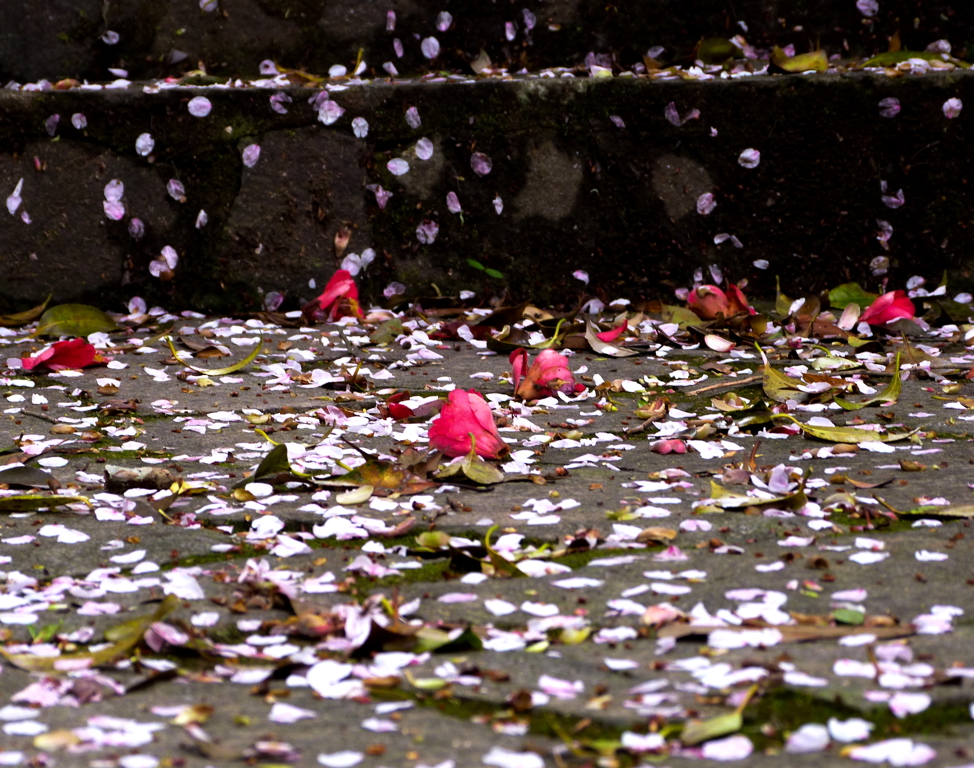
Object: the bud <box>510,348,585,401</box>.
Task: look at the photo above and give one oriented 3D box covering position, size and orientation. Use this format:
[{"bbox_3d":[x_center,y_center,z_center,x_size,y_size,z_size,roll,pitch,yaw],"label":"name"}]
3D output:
[{"bbox_3d":[0.034,-0.005,2.550,0.042,0.026,0.036,0,7,6],"label":"bud"}]

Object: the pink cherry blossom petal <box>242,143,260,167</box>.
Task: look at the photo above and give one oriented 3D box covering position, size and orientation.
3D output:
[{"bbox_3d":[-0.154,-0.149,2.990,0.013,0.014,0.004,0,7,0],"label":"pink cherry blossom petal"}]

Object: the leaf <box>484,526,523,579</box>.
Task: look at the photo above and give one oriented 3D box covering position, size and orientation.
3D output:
[{"bbox_3d":[0.008,0.078,2.131,0.018,0.021,0.028,0,6,0],"label":"leaf"}]

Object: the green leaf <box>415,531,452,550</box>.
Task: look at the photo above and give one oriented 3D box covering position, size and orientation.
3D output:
[{"bbox_3d":[-0.024,0.069,2.030,0.016,0.008,0.012,0,7,0],"label":"green leaf"}]

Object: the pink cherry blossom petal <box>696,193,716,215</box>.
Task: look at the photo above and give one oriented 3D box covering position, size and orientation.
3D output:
[{"bbox_3d":[0.148,-0.121,3.080,0.014,0.015,0.004,0,7,0],"label":"pink cherry blossom petal"}]

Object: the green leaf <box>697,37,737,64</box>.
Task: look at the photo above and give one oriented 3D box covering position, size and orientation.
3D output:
[{"bbox_3d":[0.160,-0.230,3.160,0.029,0.019,0.020,0,7,0],"label":"green leaf"}]

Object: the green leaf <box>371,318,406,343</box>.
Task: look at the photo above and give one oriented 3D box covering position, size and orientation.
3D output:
[{"bbox_3d":[-0.062,-0.033,2.870,0.023,0.015,0.022,0,7,0],"label":"green leaf"}]

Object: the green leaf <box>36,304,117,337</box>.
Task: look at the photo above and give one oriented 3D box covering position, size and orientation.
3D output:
[{"bbox_3d":[-0.298,-0.046,3.336,0.057,0.021,0.025,0,6,0],"label":"green leaf"}]

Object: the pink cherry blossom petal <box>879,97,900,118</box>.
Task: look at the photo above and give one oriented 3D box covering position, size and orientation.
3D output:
[{"bbox_3d":[0.273,-0.187,3.100,0.015,0.014,0.004,0,7,0],"label":"pink cherry blossom petal"}]

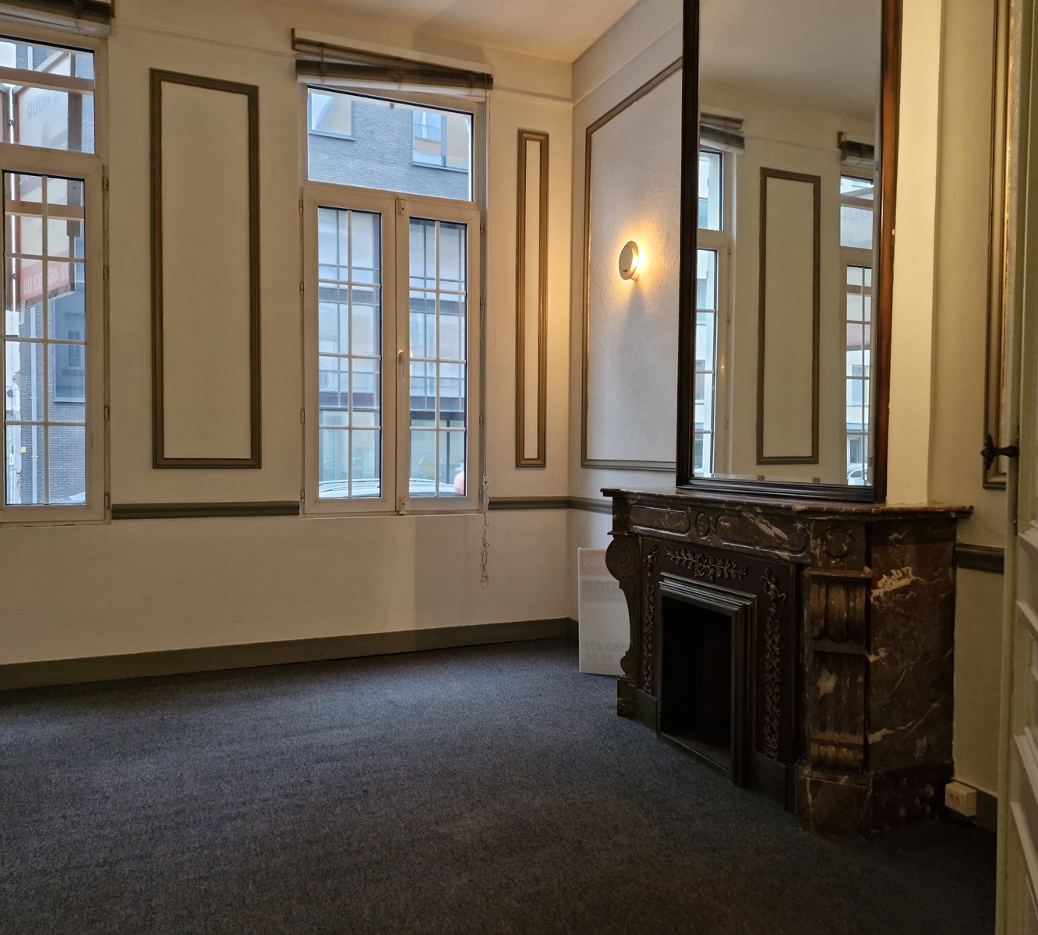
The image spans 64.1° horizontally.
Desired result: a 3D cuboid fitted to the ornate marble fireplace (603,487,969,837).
[{"bbox_3d":[0.915,0.642,3.356,0.644,1.056,1.522,0,2,-24],"label":"ornate marble fireplace"}]

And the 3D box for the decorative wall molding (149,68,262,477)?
[{"bbox_3d":[-1.683,-1.046,4.479,0.547,2.107,0.030,0,2,-24],"label":"decorative wall molding"}]

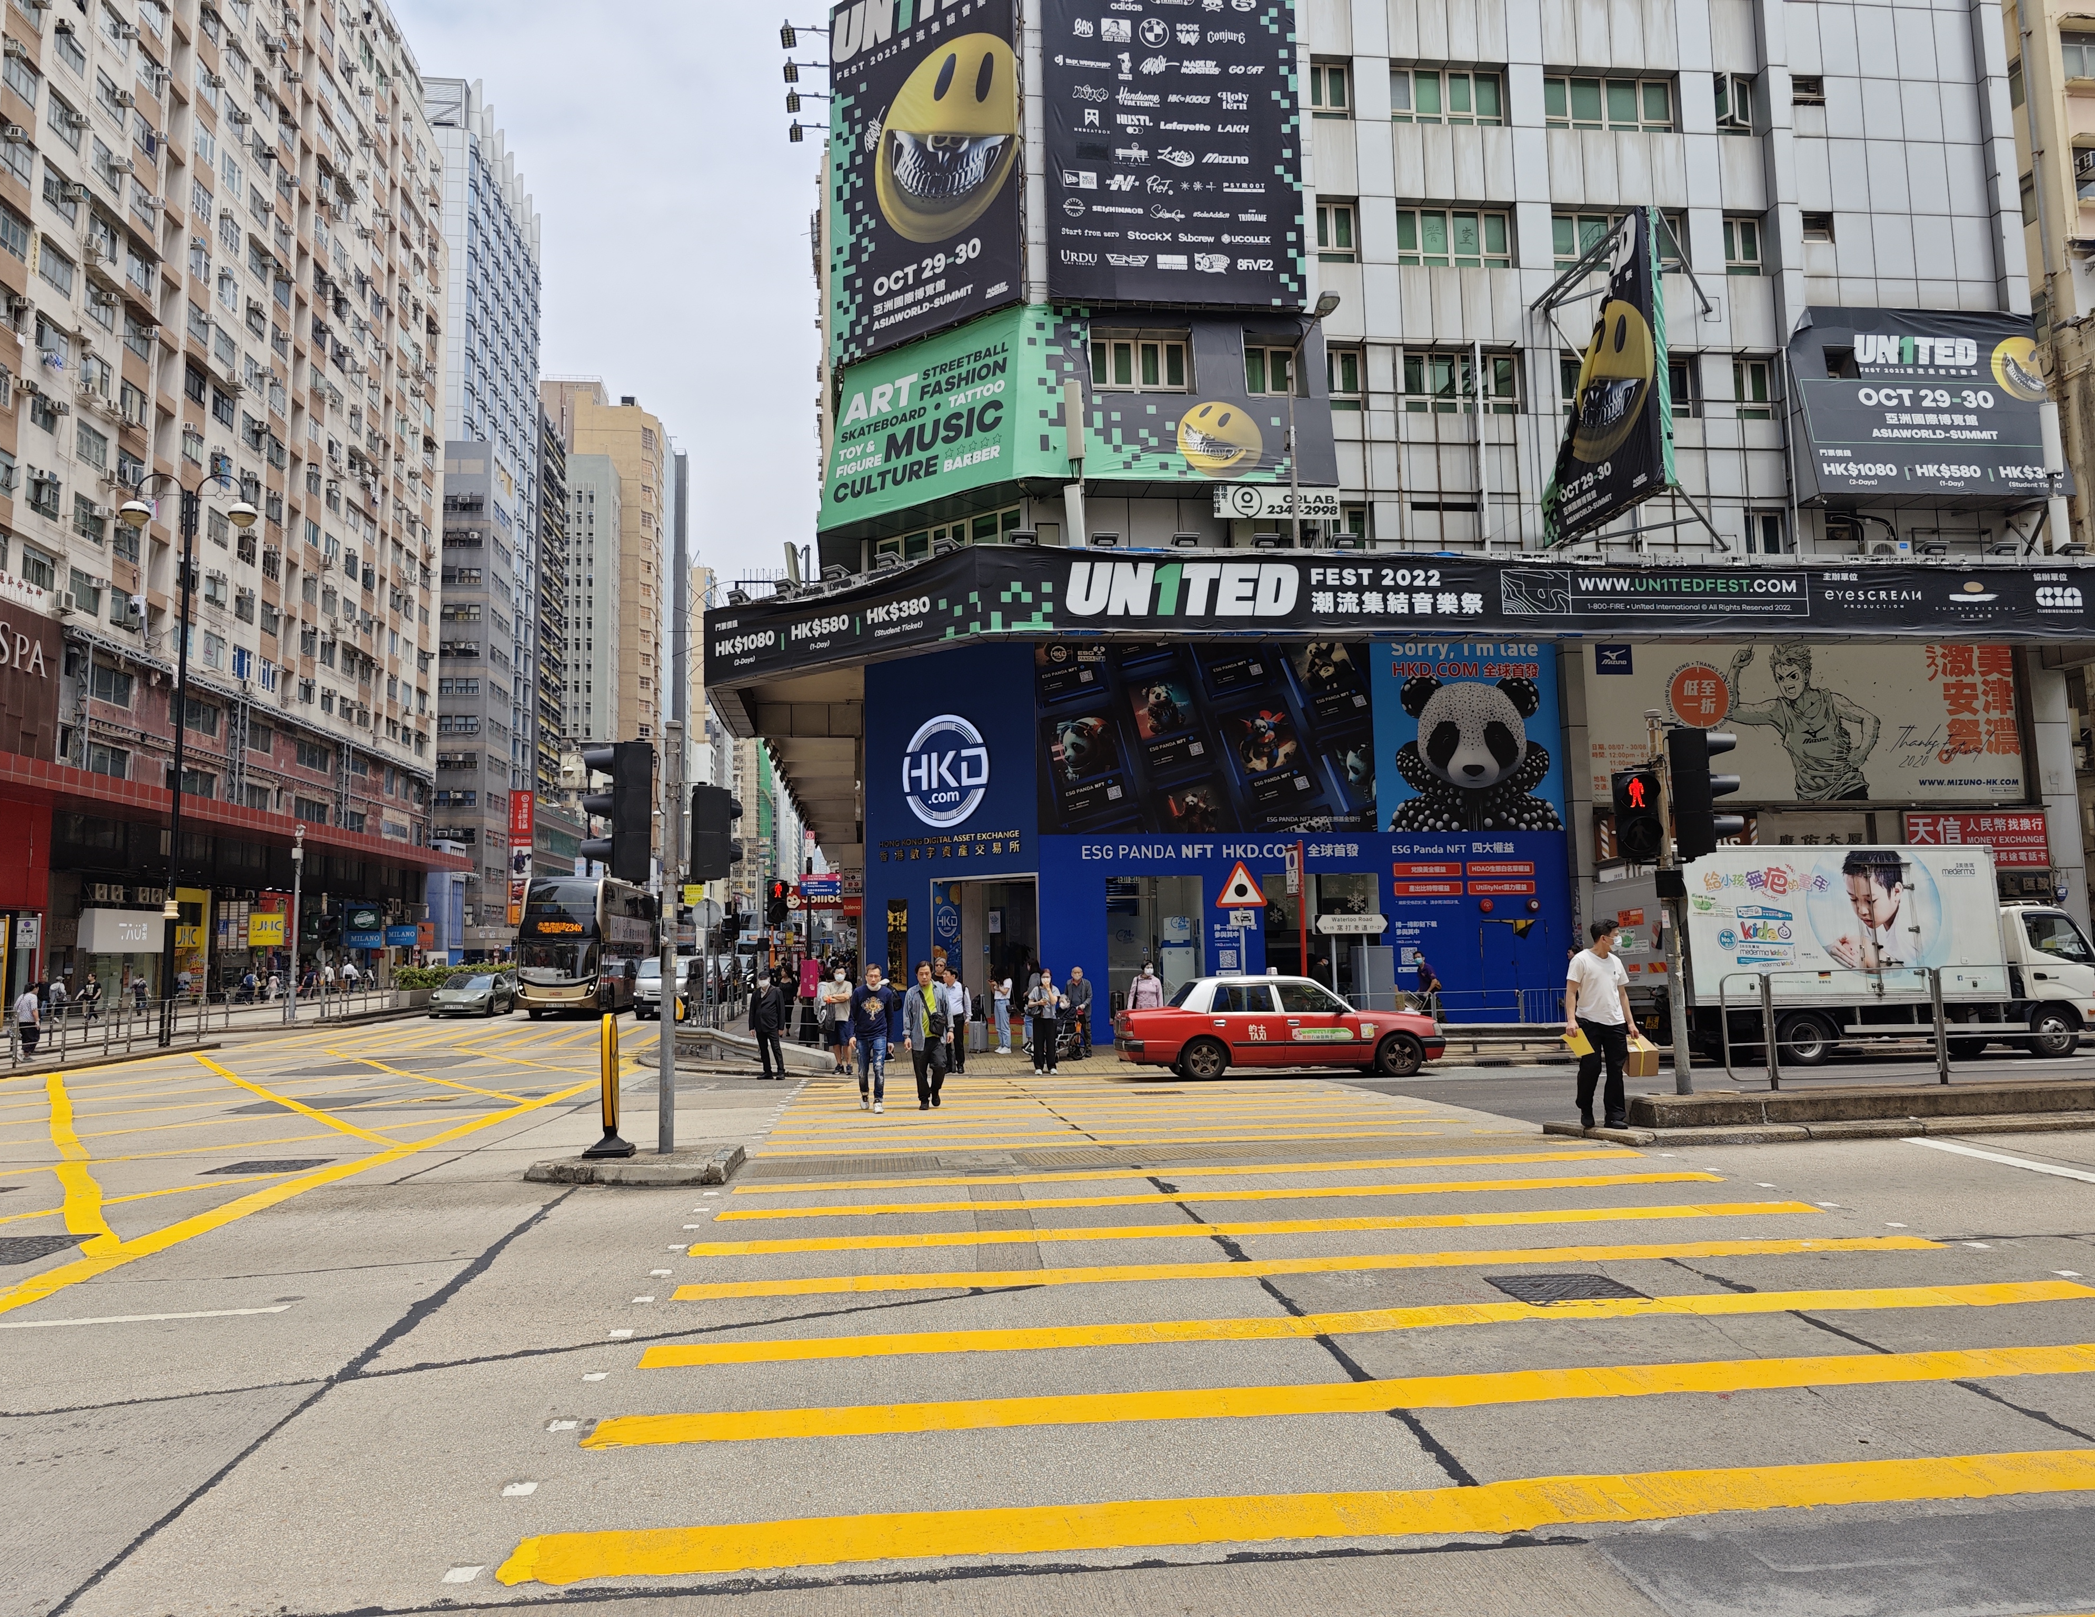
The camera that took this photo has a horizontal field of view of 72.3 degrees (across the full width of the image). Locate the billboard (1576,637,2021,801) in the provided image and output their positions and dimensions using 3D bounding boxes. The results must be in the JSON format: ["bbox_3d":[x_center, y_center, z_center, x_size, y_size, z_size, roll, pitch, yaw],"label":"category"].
[{"bbox_3d":[15.951,-1.888,30.018,9.682,3.535,0.250,0,-6,-7],"label":"billboard"}]

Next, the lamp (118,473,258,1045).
[{"bbox_3d":[-20.224,-1.265,33.336,3.050,13.428,0.700,0,-6,-6],"label":"lamp"}]

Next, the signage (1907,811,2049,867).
[{"bbox_3d":[19.370,0.691,29.836,3.258,1.196,0.220,0,-6,-7],"label":"signage"}]

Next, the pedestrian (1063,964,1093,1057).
[{"bbox_3d":[0.517,3.475,24.545,0.520,1.544,0.420,-3,-6,14],"label":"pedestrian"}]

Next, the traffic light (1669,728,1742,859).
[{"bbox_3d":[5.935,-0.137,12.926,0.500,1.120,0.370,-1,-6,-1],"label":"traffic light"}]

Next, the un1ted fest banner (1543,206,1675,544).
[{"bbox_3d":[10.882,-8.297,28.163,0.330,5.150,4.100,0,-6,-8],"label":"un1ted fest banner"}]

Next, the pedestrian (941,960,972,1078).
[{"bbox_3d":[-1.401,3.258,22.118,0.480,1.612,0.320,-6,-8,37],"label":"pedestrian"}]

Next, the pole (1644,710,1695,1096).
[{"bbox_3d":[5.921,0.866,13.593,0.150,3.648,0.150,-1,-6,-6],"label":"pole"}]

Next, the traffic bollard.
[{"bbox_3d":[-3.490,2.204,11.439,0.370,1.107,0.310,-1,-6,2],"label":"traffic bollard"}]

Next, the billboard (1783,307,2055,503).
[{"bbox_3d":[17.761,-8.177,28.858,5.410,4.120,0.720,0,-6,-6],"label":"billboard"}]

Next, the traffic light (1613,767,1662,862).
[{"bbox_3d":[5.290,0.068,12.855,0.370,0.770,0.340,-1,-6,2],"label":"traffic light"}]

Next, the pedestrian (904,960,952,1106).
[{"bbox_3d":[-1.441,2.677,17.038,0.550,1.710,0.420,-1,-6,-3],"label":"pedestrian"}]

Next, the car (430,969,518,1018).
[{"bbox_3d":[-19.421,6.345,48.831,1.850,1.443,4.690,0,-6,-9],"label":"car"}]

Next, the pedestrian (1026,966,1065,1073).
[{"bbox_3d":[-0.026,3.281,21.977,0.520,1.606,0.400,-1,-6,3],"label":"pedestrian"}]

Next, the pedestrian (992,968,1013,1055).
[{"bbox_3d":[-0.845,3.706,26.250,0.380,1.538,0.420,1,-7,-22],"label":"pedestrian"}]

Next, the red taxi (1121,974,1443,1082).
[{"bbox_3d":[3.347,3.123,21.070,4.690,1.530,1.700,-1,-6,-5],"label":"red taxi"}]

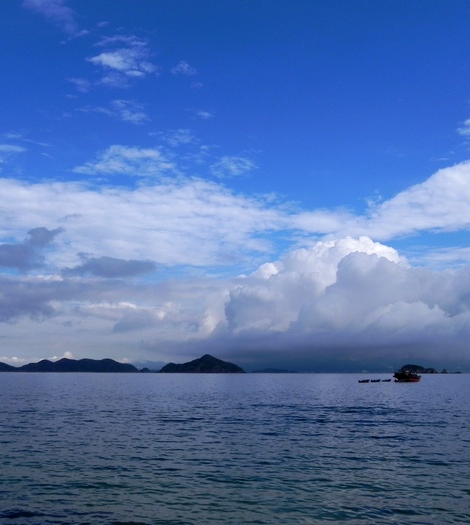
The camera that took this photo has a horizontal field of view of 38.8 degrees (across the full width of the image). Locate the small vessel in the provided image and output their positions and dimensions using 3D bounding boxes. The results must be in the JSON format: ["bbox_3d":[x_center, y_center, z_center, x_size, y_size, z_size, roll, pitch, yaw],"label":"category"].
[{"bbox_3d":[64.626,42.522,250.000,10.800,4.900,3.500,-3,-10,16],"label":"small vessel"}]

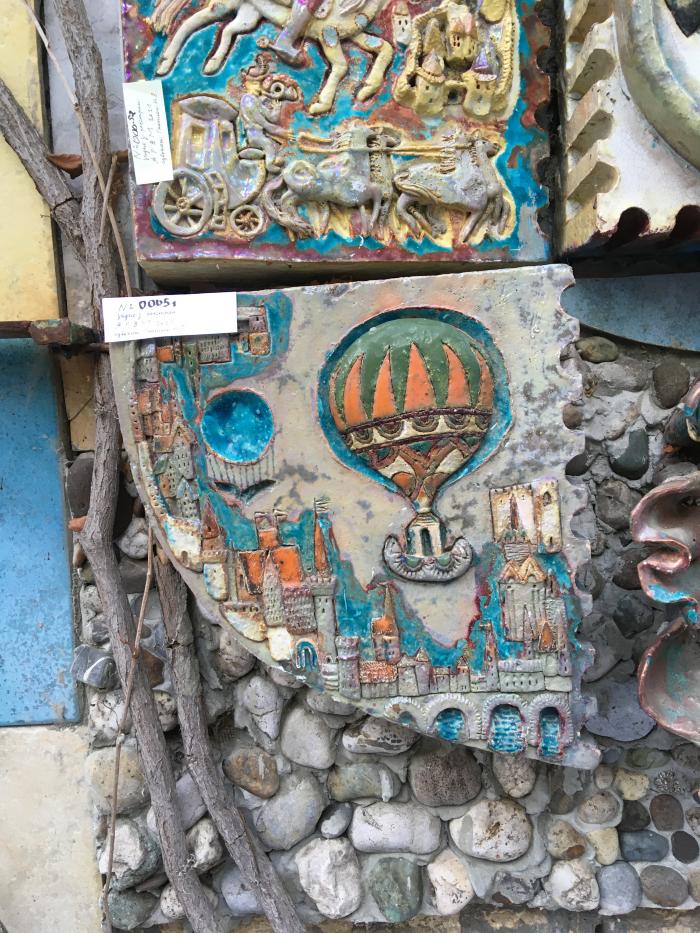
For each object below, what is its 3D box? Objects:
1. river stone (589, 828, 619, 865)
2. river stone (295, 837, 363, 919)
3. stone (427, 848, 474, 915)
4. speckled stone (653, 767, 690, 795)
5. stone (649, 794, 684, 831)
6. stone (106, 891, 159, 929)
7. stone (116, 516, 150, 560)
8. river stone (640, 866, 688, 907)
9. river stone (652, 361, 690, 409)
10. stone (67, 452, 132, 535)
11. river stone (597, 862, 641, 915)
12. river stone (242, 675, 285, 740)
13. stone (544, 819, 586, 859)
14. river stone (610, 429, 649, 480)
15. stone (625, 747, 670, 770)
[{"bbox_3d":[0.281,0.421,0.864,0.034,0.040,0.027,-2,5,0],"label":"river stone"},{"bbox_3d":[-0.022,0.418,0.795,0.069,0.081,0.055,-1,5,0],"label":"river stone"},{"bbox_3d":[0.112,0.461,0.868,0.051,0.072,0.038,-2,5,0],"label":"stone"},{"bbox_3d":[0.382,0.373,0.925,0.041,0.031,0.028,-1,7,0],"label":"speckled stone"},{"bbox_3d":[0.335,0.366,0.826,0.036,0.039,0.025,-2,8,2],"label":"stone"},{"bbox_3d":[-0.239,0.487,0.860,0.056,0.046,0.039,-2,8,2],"label":"stone"},{"bbox_3d":[-0.234,0.078,0.851,0.038,0.047,0.031,-2,5,0],"label":"stone"},{"bbox_3d":[0.350,0.467,0.869,0.053,0.046,0.034,-2,5,0],"label":"river stone"},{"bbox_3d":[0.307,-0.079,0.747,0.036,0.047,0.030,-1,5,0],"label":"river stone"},{"bbox_3d":[-0.243,0.026,0.757,0.064,0.077,0.051,-1,5,0],"label":"stone"},{"bbox_3d":[0.300,0.469,0.869,0.049,0.059,0.037,-2,5,0],"label":"river stone"},{"bbox_3d":[-0.091,0.254,0.824,0.044,0.069,0.039,-2,8,2],"label":"river stone"},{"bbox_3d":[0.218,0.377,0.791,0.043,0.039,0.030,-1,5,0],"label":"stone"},{"bbox_3d":[0.278,-0.012,0.777,0.039,0.051,0.032,-2,8,2],"label":"river stone"},{"bbox_3d":[0.298,0.292,0.783,0.046,0.023,0.024,-1,5,0],"label":"stone"}]

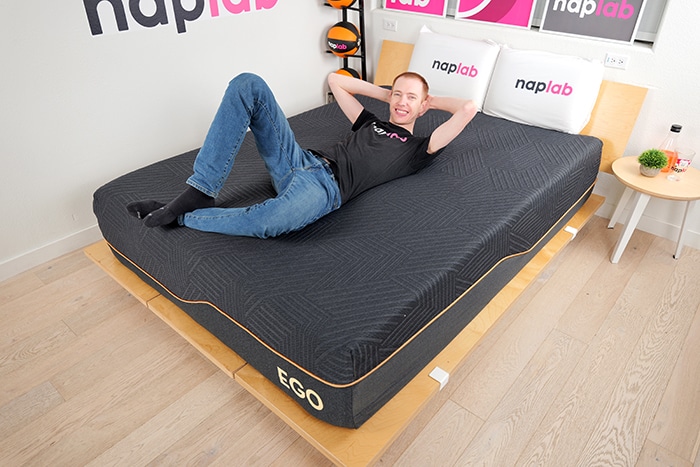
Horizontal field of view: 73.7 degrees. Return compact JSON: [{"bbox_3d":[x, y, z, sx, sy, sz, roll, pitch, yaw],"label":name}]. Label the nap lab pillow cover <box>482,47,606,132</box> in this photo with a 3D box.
[{"bbox_3d":[1.034,-0.791,2.569,0.580,0.430,0.170,26,29,33],"label":"nap lab pillow cover"}]

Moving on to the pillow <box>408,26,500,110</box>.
[{"bbox_3d":[0.608,-1.010,2.877,0.570,0.430,0.170,26,29,33],"label":"pillow"}]

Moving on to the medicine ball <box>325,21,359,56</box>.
[{"bbox_3d":[-0.039,-1.321,3.170,0.228,0.228,0.228,0,33,0],"label":"medicine ball"}]

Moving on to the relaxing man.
[{"bbox_3d":[-0.146,-0.398,1.865,0.730,0.490,1.380,26,41,33],"label":"relaxing man"}]

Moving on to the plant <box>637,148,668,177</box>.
[{"bbox_3d":[1.520,-0.353,2.337,0.120,0.122,0.120,26,41,33],"label":"plant"}]

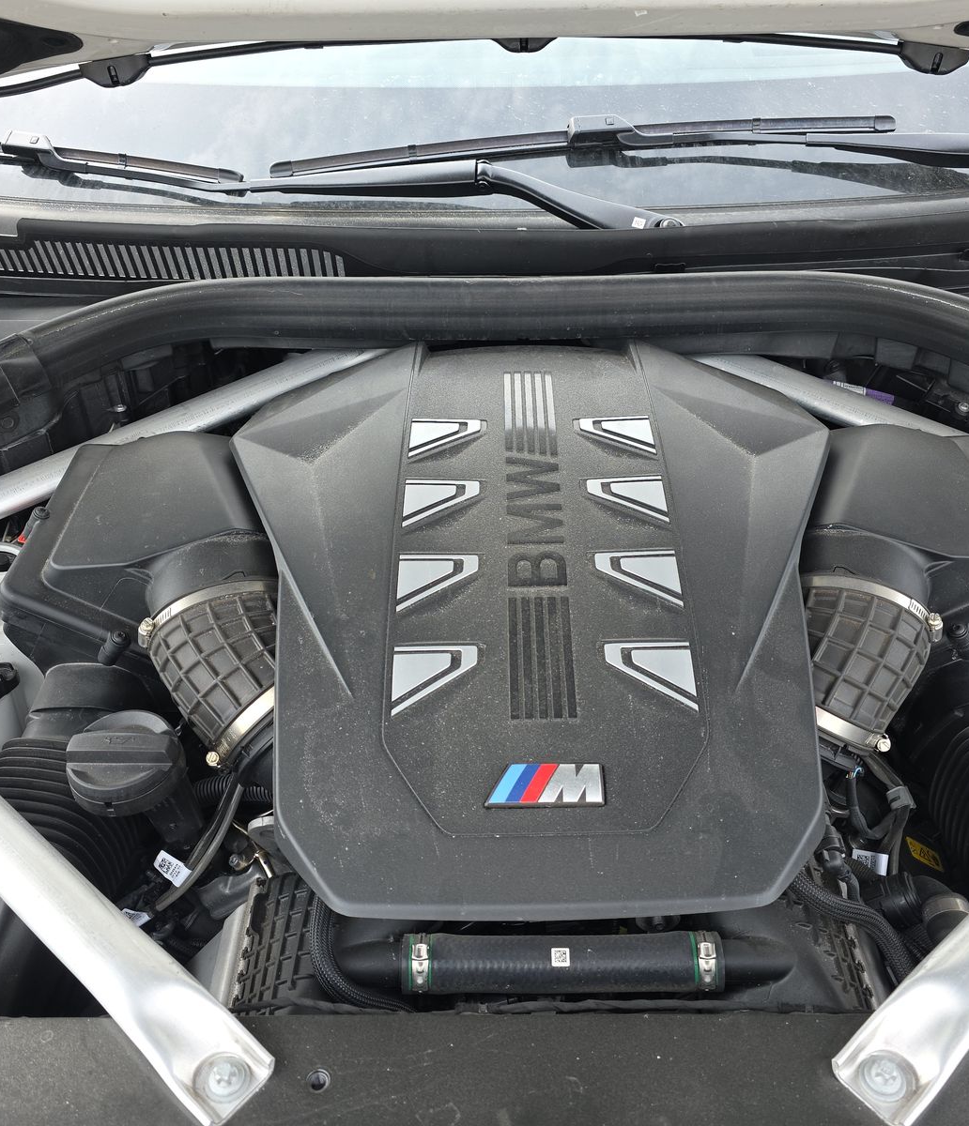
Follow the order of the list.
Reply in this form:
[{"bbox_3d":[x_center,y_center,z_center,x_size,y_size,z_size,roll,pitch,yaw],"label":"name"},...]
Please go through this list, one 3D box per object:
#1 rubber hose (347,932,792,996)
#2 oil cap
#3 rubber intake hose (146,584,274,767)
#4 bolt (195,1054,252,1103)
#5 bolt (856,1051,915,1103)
[{"bbox_3d":[0.052,0.257,0.640,0.287,0.039,0.039,0,33,0],"label":"rubber hose"},{"bbox_3d":[-0.242,0.146,0.690,0.077,0.090,0.077,-9,38,7],"label":"oil cap"},{"bbox_3d":[-0.195,0.084,0.760,0.108,0.108,0.130,-20,62,-27],"label":"rubber intake hose"},{"bbox_3d":[-0.152,0.299,0.580,0.031,0.012,0.031,0,35,0],"label":"bolt"},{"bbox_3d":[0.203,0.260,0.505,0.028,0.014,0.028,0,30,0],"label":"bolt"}]

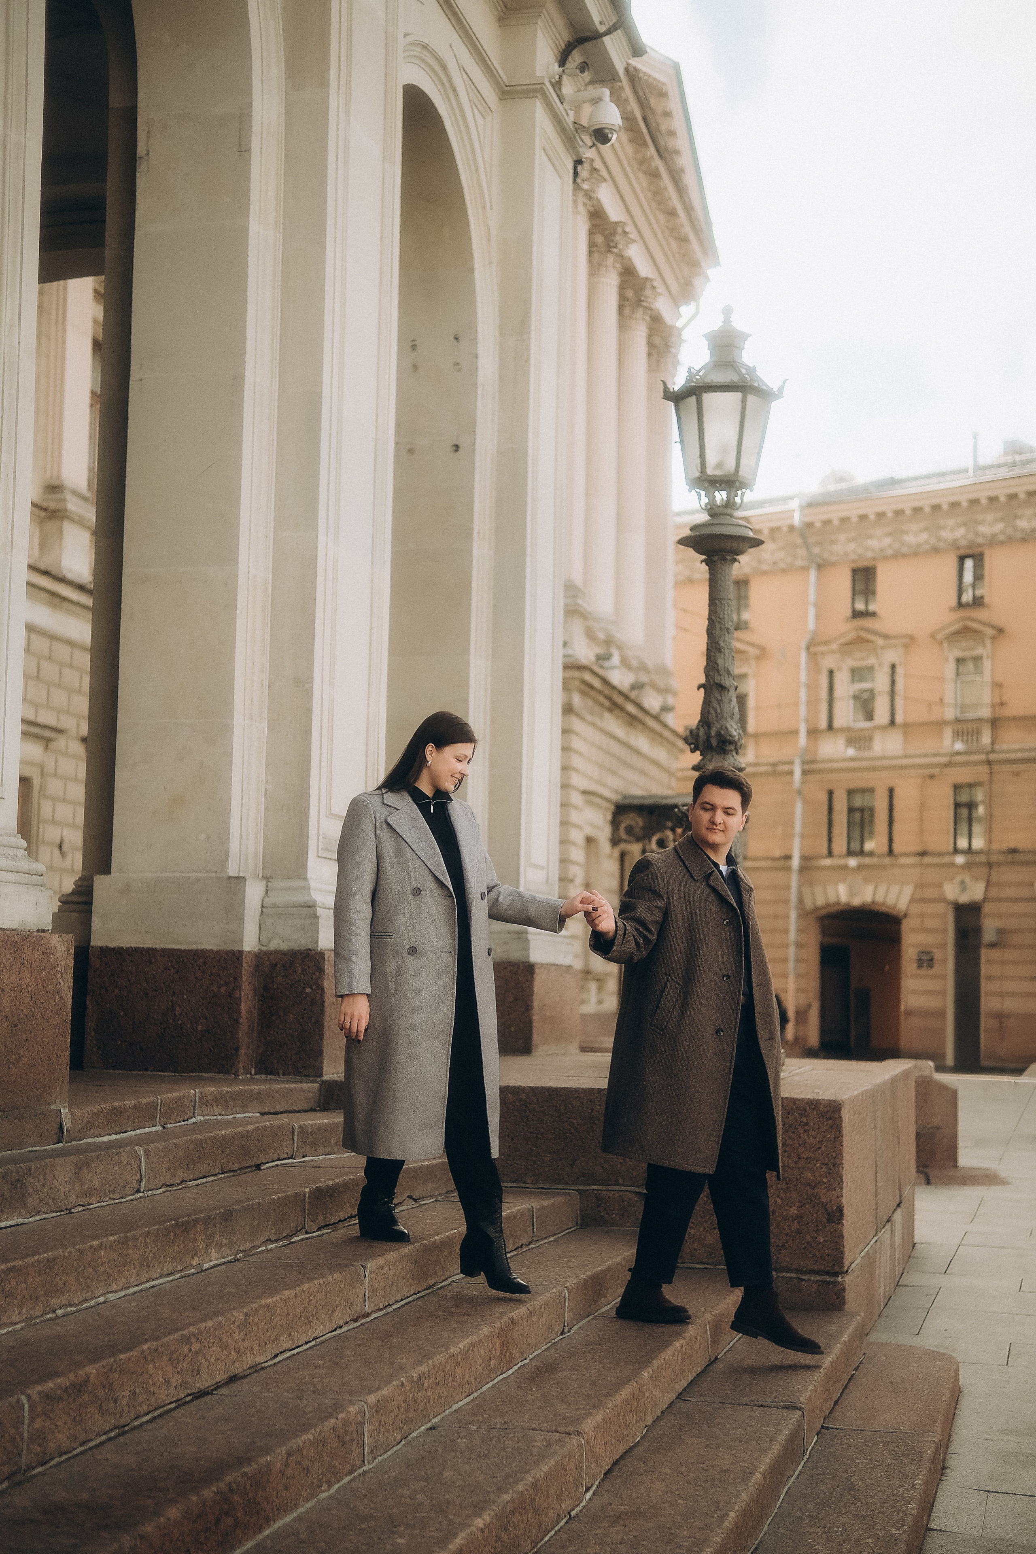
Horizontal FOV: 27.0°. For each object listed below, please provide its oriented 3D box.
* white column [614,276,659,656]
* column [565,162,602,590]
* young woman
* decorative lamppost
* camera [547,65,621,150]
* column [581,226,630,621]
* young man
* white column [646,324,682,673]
[{"bbox_3d":[2.314,-6.596,45.043,1.000,7.930,1.000,0,-6,13],"label":"white column"},{"bbox_3d":[0.839,-7.245,38.907,1.000,7.930,1.000,0,-6,13],"label":"column"},{"bbox_3d":[-0.150,0.690,6.570,0.740,1.750,0.680,6,-8,-42],"label":"young woman"},{"bbox_3d":[1.145,-0.551,12.198,0.760,4.330,0.760,0,-6,13],"label":"decorative lamppost"},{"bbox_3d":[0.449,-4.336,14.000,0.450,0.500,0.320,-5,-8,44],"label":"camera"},{"bbox_3d":[1.577,-6.920,41.975,1.000,7.930,1.000,0,-6,13],"label":"column"},{"bbox_3d":[0.595,0.915,6.970,0.660,1.860,0.580,-3,-7,35],"label":"young man"},{"bbox_3d":[3.051,-6.272,48.112,1.000,7.930,1.000,0,-6,13],"label":"white column"}]

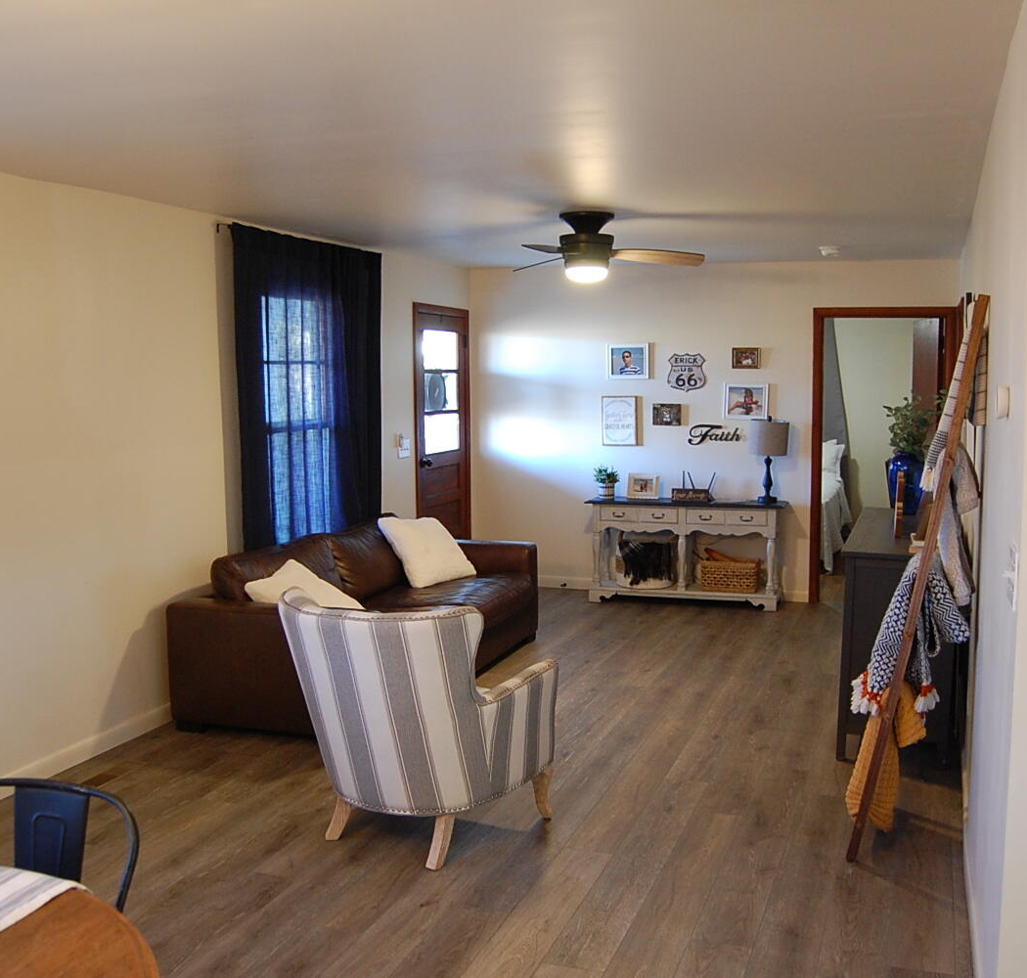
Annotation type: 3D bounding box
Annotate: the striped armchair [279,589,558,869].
[{"bbox_3d":[-0.332,0.808,3.983,0.800,0.880,0.770,3,7,33],"label":"striped armchair"}]

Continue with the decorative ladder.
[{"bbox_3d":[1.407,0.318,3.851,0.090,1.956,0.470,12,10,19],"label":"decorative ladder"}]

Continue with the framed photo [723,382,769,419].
[{"bbox_3d":[1.674,-0.626,7.918,0.330,0.260,0.030,2,7,18],"label":"framed photo"}]

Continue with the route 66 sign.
[{"bbox_3d":[1.268,-0.848,8.053,0.285,0.275,0.020,1,6,17],"label":"route 66 sign"}]

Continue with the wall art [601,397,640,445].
[{"bbox_3d":[0.794,-0.504,8.235,0.265,0.369,0.030,1,6,17],"label":"wall art"}]

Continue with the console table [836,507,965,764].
[{"bbox_3d":[1.891,0.643,5.316,0.490,0.905,1.630,2,6,21],"label":"console table"}]

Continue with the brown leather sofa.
[{"bbox_3d":[-0.725,0.643,6.110,1.060,0.810,2.310,2,7,18],"label":"brown leather sofa"}]

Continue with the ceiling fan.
[{"bbox_3d":[0.486,-1.229,5.656,1.080,0.341,1.160,-1,6,-6],"label":"ceiling fan"}]

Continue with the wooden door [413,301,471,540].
[{"bbox_3d":[-0.519,-0.254,8.182,0.070,2.120,0.950,2,6,21],"label":"wooden door"}]

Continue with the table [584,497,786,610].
[{"bbox_3d":[1.245,0.456,7.963,1.410,0.740,0.390,1,6,16],"label":"table"}]

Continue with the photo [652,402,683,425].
[{"bbox_3d":[1.130,-0.545,8.102,0.215,0.165,0.030,2,7,18],"label":"photo"}]

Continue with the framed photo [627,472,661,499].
[{"bbox_3d":[0.945,-0.019,7.989,0.230,0.185,0.050,2,0,18],"label":"framed photo"}]

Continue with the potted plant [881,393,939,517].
[{"bbox_3d":[2.065,-0.184,5.682,0.340,0.620,0.340,2,7,21],"label":"potted plant"}]

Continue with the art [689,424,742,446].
[{"bbox_3d":[1.471,-0.393,8.037,0.386,0.156,0.020,1,6,17],"label":"art"}]

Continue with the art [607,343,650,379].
[{"bbox_3d":[0.855,-0.943,8.170,0.309,0.262,0.028,1,6,17],"label":"art"}]

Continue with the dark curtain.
[{"bbox_3d":[-1.115,-0.266,6.343,0.100,2.300,1.570,2,6,21],"label":"dark curtain"}]

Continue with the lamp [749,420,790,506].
[{"bbox_3d":[1.800,-0.194,7.740,0.270,0.600,0.270,2,7,18],"label":"lamp"}]

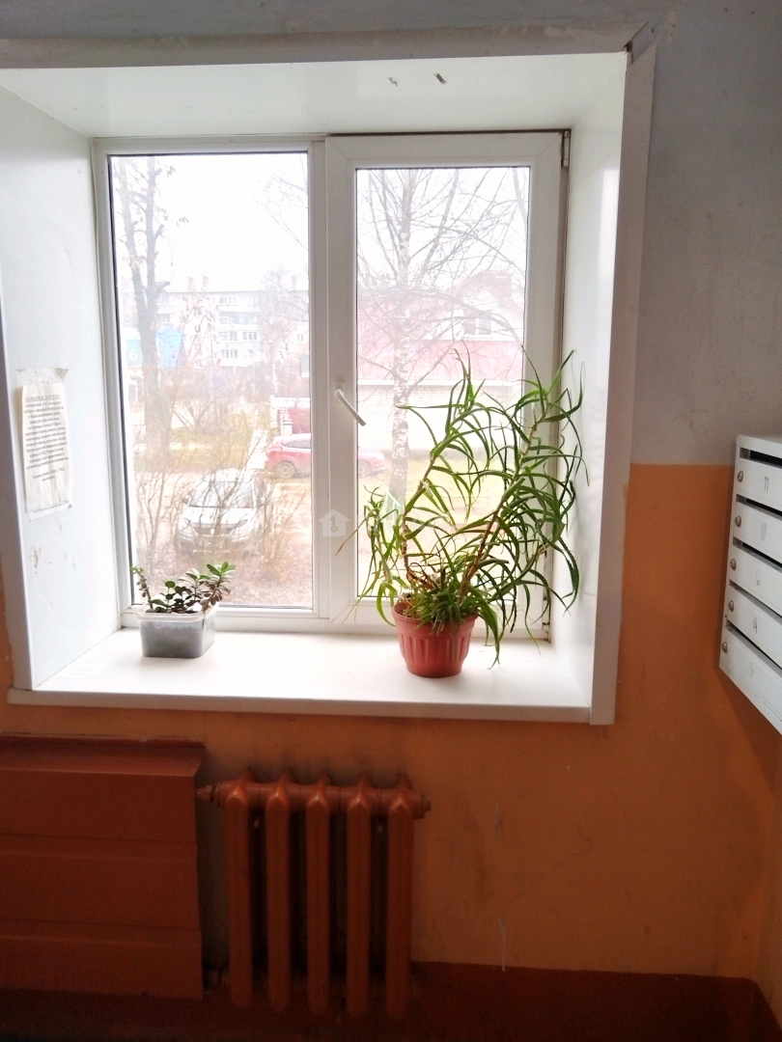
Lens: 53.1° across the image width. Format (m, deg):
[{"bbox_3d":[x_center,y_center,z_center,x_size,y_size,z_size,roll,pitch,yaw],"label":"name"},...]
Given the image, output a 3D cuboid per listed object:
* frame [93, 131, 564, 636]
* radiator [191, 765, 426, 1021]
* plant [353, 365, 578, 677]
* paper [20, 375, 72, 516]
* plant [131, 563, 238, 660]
[{"bbox_3d":[-0.174,-0.349,2.220,1.260,1.375,0.080,1,10,4],"label":"frame"},{"bbox_3d":[-0.179,0.905,1.921,0.525,0.570,0.140,1,11,4],"label":"radiator"},{"bbox_3d":[0.178,-0.004,1.993,0.530,0.790,0.400,1,10,4],"label":"plant"},{"bbox_3d":[-0.876,-0.198,1.996,0.012,0.335,0.200,2,11,8],"label":"paper"},{"bbox_3d":[-0.587,0.245,2.234,0.270,0.255,0.190,1,11,4],"label":"plant"}]

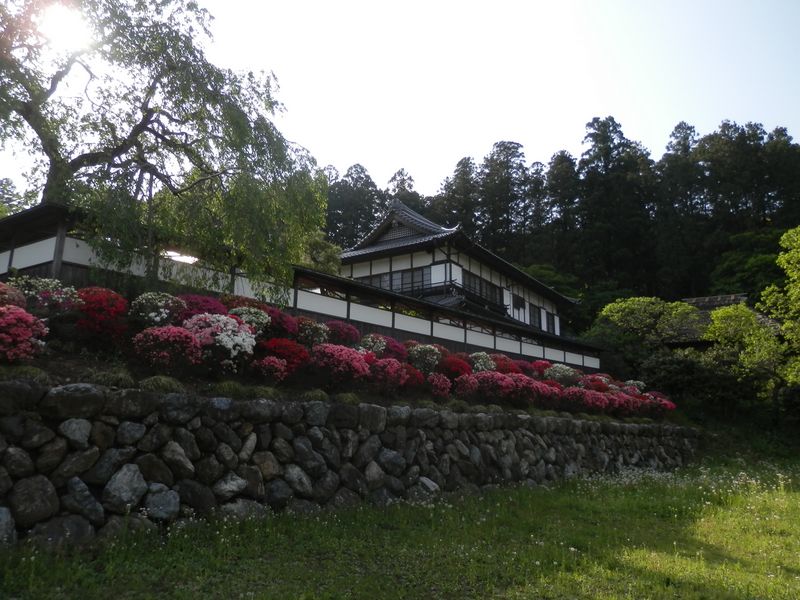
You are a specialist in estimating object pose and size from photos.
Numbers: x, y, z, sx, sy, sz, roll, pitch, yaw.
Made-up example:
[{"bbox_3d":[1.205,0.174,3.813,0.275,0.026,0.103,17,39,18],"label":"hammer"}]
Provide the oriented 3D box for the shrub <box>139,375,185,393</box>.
[{"bbox_3d":[-4.121,1.438,9.945,0.780,0.310,0.660,0,-13,0],"label":"shrub"}]

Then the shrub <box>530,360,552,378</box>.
[{"bbox_3d":[6.007,2.993,24.528,0.861,0.849,0.906,-12,-18,40],"label":"shrub"}]

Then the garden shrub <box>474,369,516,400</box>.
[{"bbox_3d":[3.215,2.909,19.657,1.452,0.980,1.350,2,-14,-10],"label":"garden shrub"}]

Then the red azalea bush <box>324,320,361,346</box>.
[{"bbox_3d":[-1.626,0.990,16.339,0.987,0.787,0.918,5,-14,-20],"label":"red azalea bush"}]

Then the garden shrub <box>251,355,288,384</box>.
[{"bbox_3d":[-2.746,1.486,12.168,0.750,0.680,0.710,0,-13,0],"label":"garden shrub"}]

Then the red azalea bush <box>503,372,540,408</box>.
[{"bbox_3d":[4.359,3.136,20.476,1.143,1.134,1.203,0,-14,0],"label":"red azalea bush"}]

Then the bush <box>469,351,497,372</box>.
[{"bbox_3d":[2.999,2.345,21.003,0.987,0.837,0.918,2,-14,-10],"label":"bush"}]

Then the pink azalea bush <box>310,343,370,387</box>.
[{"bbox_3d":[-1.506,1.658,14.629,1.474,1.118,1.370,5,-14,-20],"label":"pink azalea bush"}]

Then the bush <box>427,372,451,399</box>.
[{"bbox_3d":[1.118,2.511,16.773,0.676,0.780,0.629,0,-14,0],"label":"bush"}]

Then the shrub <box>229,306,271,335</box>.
[{"bbox_3d":[-3.539,0.539,13.542,0.929,0.773,0.978,0,-14,0],"label":"shrub"}]

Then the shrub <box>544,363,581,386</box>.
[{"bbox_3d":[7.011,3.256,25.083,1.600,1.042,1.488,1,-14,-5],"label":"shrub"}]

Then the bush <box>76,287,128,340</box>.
[{"bbox_3d":[-5.533,0.251,10.746,0.891,1.004,0.938,-12,-18,40],"label":"bush"}]

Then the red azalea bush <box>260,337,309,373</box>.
[{"bbox_3d":[-2.649,1.290,13.308,1.082,0.898,1.139,0,-14,0],"label":"red azalea bush"}]

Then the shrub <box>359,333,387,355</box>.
[{"bbox_3d":[-0.778,1.311,16.648,0.770,0.749,0.810,0,-14,0],"label":"shrub"}]

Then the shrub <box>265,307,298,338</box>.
[{"bbox_3d":[-2.989,0.578,14.464,0.900,0.850,0.850,0,-13,0],"label":"shrub"}]

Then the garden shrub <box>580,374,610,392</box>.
[{"bbox_3d":[9.029,3.900,26.824,1.441,0.847,1.340,1,-14,-3],"label":"garden shrub"}]

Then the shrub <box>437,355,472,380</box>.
[{"bbox_3d":[1.788,2.244,18.788,1.049,0.943,1.104,0,-14,0],"label":"shrub"}]

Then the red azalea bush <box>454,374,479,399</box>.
[{"bbox_3d":[2.003,2.612,17.339,0.710,0.750,0.670,0,-13,0],"label":"red azalea bush"}]

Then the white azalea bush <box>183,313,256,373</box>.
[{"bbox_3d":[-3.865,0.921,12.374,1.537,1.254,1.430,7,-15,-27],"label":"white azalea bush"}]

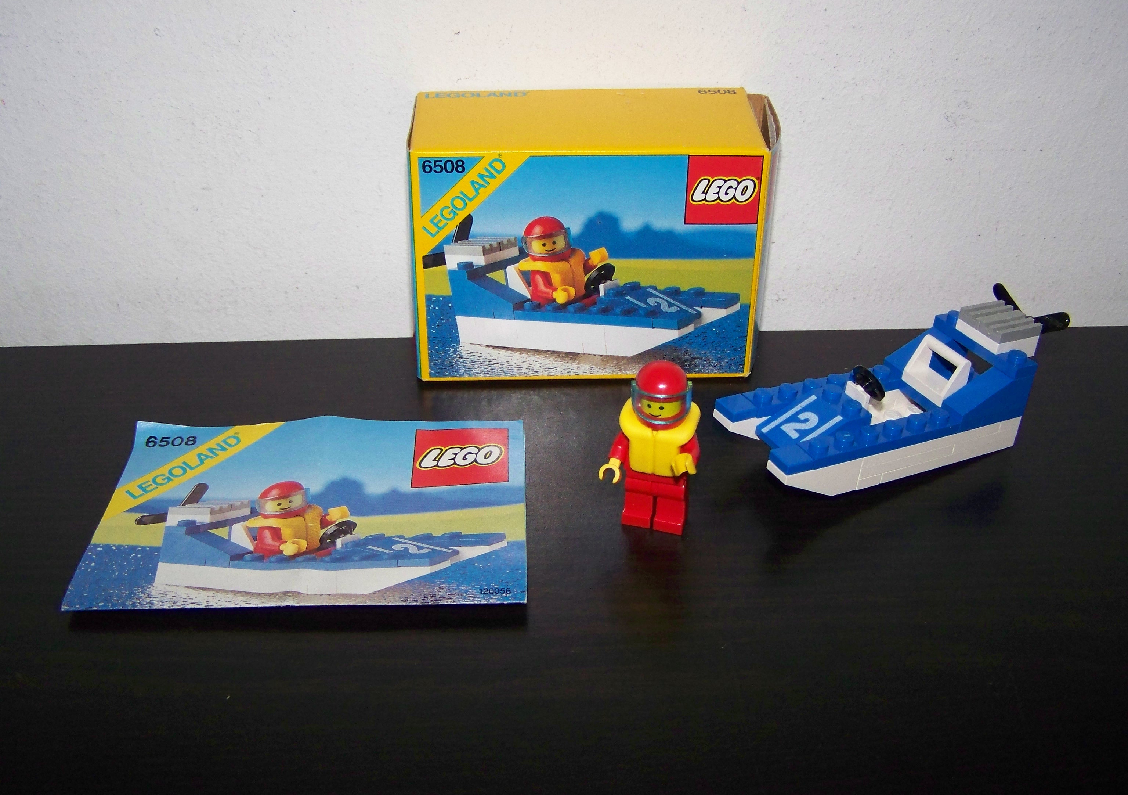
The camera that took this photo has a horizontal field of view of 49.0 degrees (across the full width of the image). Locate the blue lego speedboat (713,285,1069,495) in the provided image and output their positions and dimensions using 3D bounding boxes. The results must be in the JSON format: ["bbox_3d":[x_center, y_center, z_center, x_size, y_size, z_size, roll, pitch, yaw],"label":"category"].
[{"bbox_3d":[0.088,-0.004,0.326,0.095,0.037,0.034,-11,35,-25],"label":"blue lego speedboat"}]

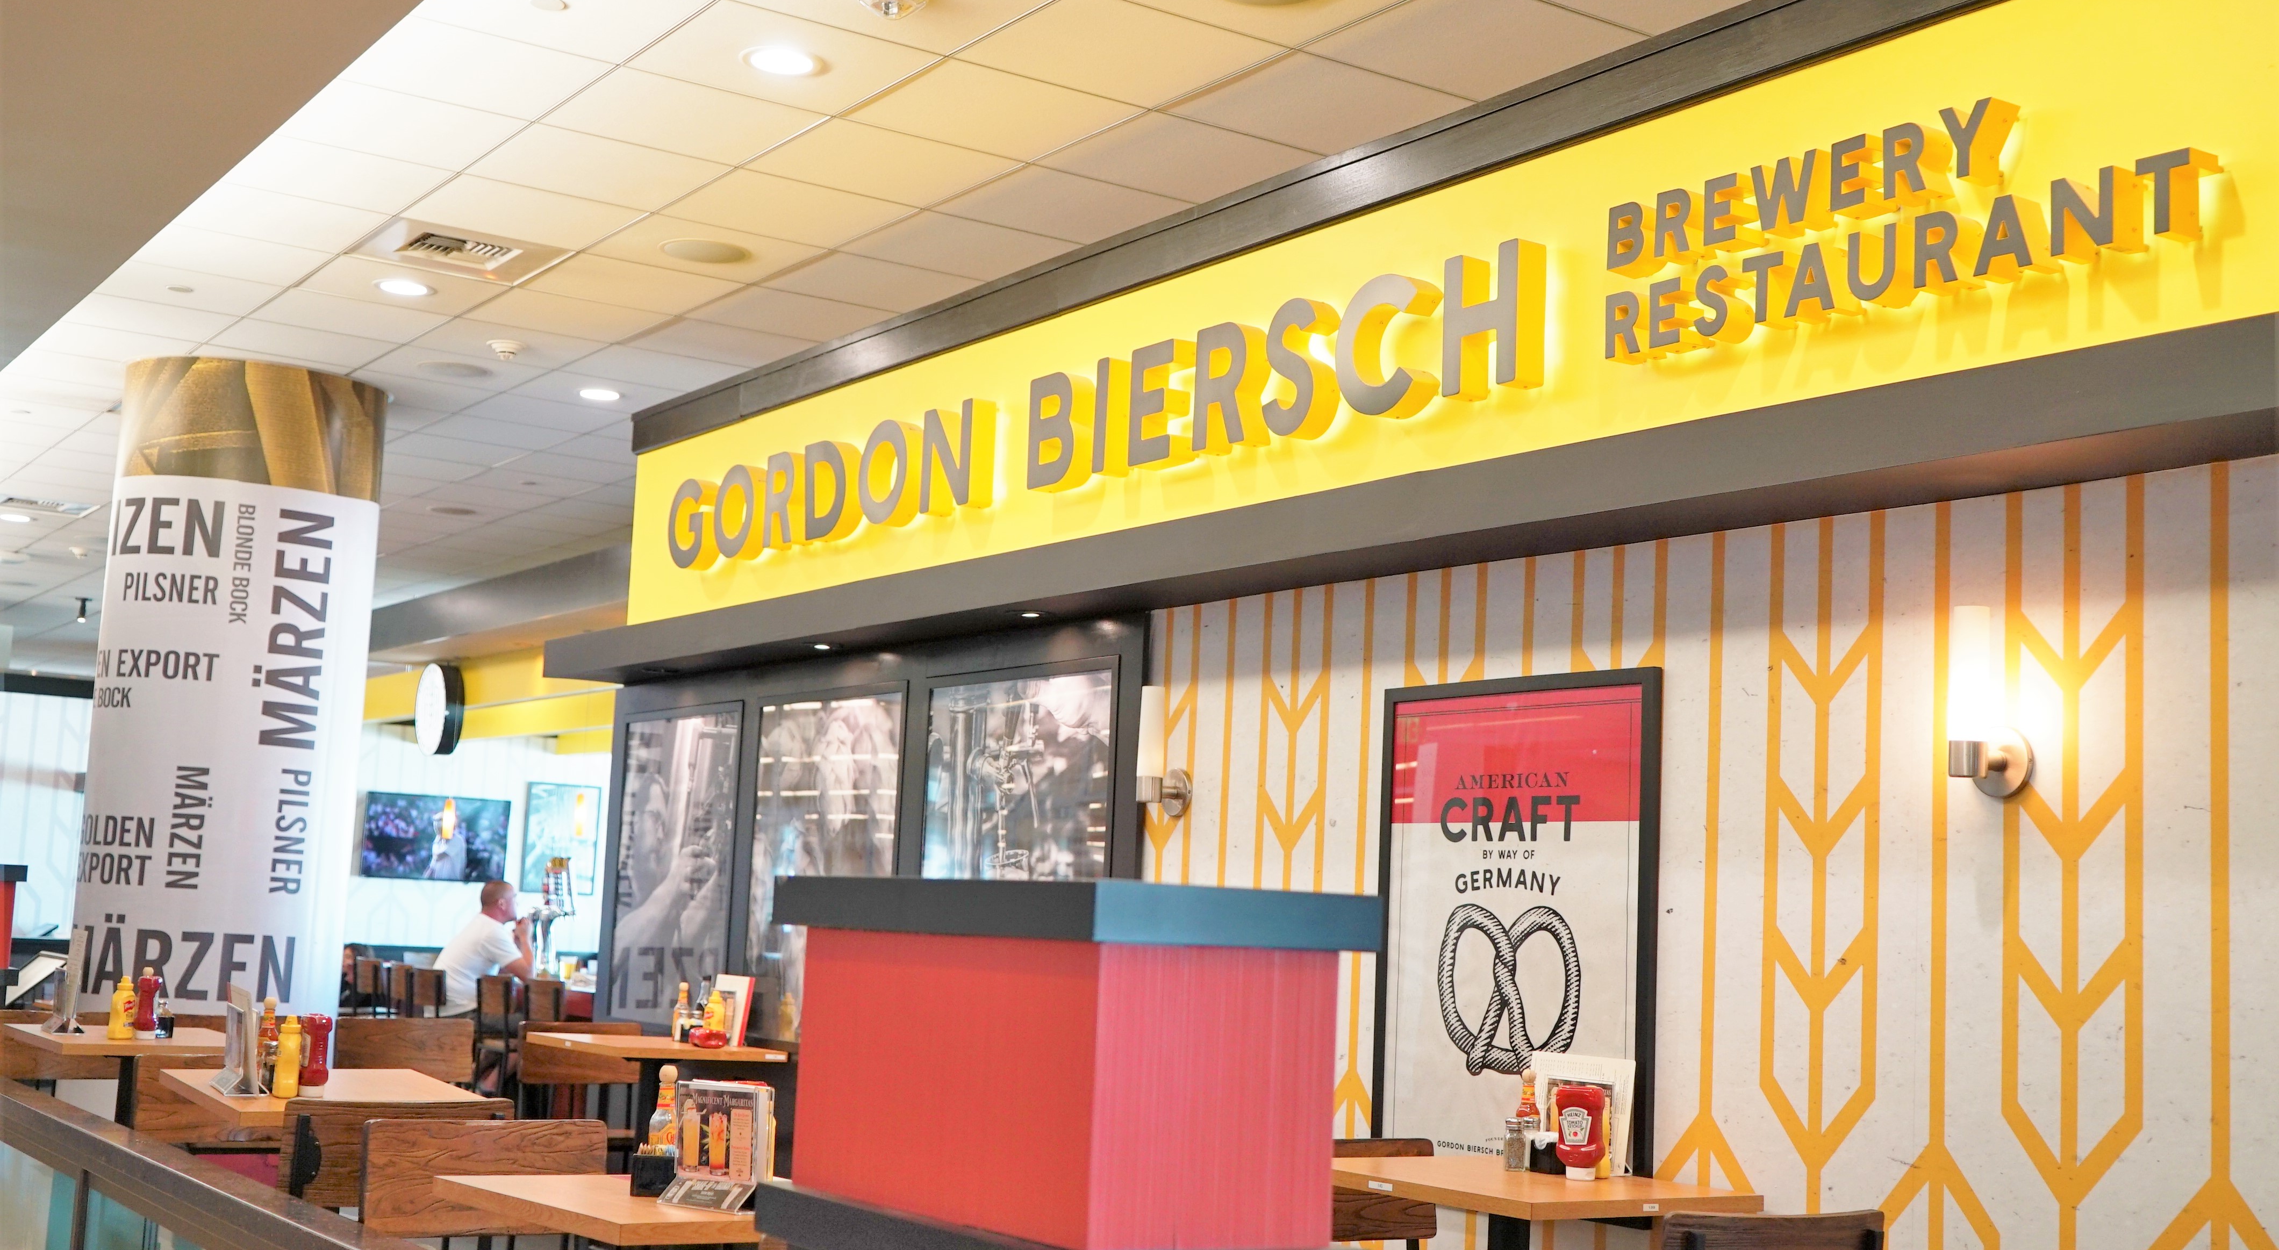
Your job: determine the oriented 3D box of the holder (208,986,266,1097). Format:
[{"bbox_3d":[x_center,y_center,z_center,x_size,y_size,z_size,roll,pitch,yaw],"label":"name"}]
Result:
[{"bbox_3d":[-1.983,0.916,5.309,0.095,0.225,0.200,6,-7,-27],"label":"holder"}]

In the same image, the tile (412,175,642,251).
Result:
[{"bbox_3d":[-1.926,-1.294,7.540,0.603,0.020,0.603,7,-8,-34],"label":"tile"}]

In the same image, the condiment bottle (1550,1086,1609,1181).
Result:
[{"bbox_3d":[0.904,1.036,4.908,0.095,0.184,0.060,-1,-7,25],"label":"condiment bottle"}]

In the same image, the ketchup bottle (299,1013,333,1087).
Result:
[{"bbox_3d":[-1.821,0.950,5.320,0.060,0.175,0.088,7,-8,-34],"label":"ketchup bottle"}]

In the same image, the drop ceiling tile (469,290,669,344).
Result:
[{"bbox_3d":[-2.119,-1.148,8.896,0.605,0.025,0.605,7,-8,-34],"label":"drop ceiling tile"}]

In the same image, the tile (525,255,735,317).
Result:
[{"bbox_3d":[-1.765,-1.190,8.380,0.603,0.020,0.603,7,-8,-34],"label":"tile"}]

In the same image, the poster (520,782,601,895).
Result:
[{"bbox_3d":[-3.890,1.451,16.227,0.510,0.720,0.035,7,-8,-34],"label":"poster"}]

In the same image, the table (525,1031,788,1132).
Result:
[{"bbox_3d":[-1.700,1.997,8.437,0.610,1.050,0.780,7,-8,-35],"label":"table"}]

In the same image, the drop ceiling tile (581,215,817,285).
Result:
[{"bbox_3d":[-1.421,-1.231,7.871,0.605,0.020,0.605,7,-8,-34],"label":"drop ceiling tile"}]

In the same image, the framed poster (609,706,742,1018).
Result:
[{"bbox_3d":[-1.942,1.013,9.981,0.040,1.320,1.210,7,-8,-34],"label":"framed poster"}]

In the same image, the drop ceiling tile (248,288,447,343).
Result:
[{"bbox_3d":[-2.960,-1.163,9.044,0.605,0.018,0.605,7,-8,-34],"label":"drop ceiling tile"}]

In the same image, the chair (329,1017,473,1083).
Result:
[{"bbox_3d":[-2.334,1.836,7.737,0.460,1.093,0.500,7,-8,-34],"label":"chair"}]

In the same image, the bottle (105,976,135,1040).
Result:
[{"bbox_3d":[-3.130,1.180,7.400,0.050,0.195,0.070,-1,-8,27],"label":"bottle"}]

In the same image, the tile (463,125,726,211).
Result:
[{"bbox_3d":[-1.588,-1.339,7.052,0.605,0.025,0.605,7,-8,-34],"label":"tile"}]

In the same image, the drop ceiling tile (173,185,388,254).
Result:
[{"bbox_3d":[-2.776,-1.311,7.700,0.605,0.018,0.605,7,-8,-34],"label":"drop ceiling tile"}]

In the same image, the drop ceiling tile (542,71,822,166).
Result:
[{"bbox_3d":[-1.243,-1.382,6.550,0.605,0.025,0.605,7,-8,-34],"label":"drop ceiling tile"}]

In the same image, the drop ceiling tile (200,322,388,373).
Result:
[{"bbox_3d":[-3.311,-1.123,9.559,0.605,0.025,0.605,7,-8,-34],"label":"drop ceiling tile"}]

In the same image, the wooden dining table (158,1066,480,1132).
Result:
[{"bbox_3d":[-1.910,1.618,5.579,0.610,1.067,1.080,6,-8,-30],"label":"wooden dining table"}]

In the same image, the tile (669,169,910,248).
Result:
[{"bbox_3d":[-1.080,-1.274,7.375,0.603,0.020,0.603,7,-8,-34],"label":"tile"}]

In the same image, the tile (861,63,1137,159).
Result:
[{"bbox_3d":[-0.394,-1.359,6.371,0.605,0.018,0.605,7,-8,-34],"label":"tile"}]

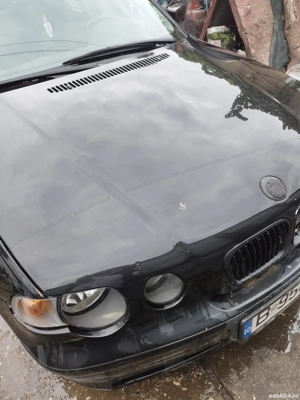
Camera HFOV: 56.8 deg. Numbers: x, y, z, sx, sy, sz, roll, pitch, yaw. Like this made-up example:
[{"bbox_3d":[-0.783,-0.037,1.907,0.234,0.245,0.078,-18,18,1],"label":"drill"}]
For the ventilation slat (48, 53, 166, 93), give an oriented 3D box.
[{"bbox_3d":[-0.182,-0.652,1.419,0.690,0.020,0.054,-28,52,-22],"label":"ventilation slat"}]

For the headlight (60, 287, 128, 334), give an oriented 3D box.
[{"bbox_3d":[-0.160,0.301,0.788,0.167,0.135,0.105,-18,40,-11],"label":"headlight"}]

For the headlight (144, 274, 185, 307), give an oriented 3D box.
[{"bbox_3d":[0.041,0.253,0.797,0.112,0.105,0.070,-21,41,-14],"label":"headlight"}]

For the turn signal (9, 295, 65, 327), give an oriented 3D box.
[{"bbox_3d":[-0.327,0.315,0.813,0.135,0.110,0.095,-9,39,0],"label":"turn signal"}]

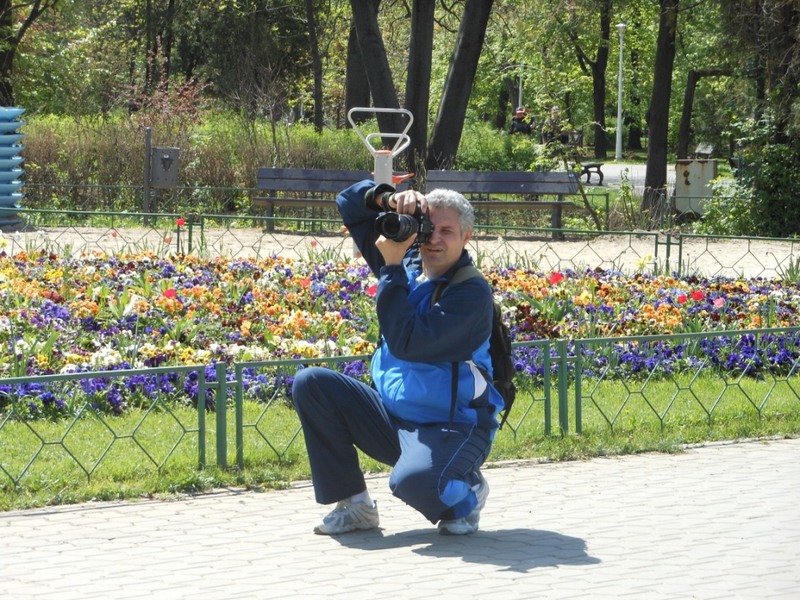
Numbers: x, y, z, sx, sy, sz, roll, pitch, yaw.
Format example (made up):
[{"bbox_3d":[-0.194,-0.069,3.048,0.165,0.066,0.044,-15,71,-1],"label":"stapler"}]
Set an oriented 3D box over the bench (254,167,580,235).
[{"bbox_3d":[0.194,-1.119,33.500,3.720,0.760,0.600,2,4,7],"label":"bench"}]

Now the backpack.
[{"bbox_3d":[0.256,0.152,9.820,0.300,0.500,0.320,-2,5,-44],"label":"backpack"}]

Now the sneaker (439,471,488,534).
[{"bbox_3d":[0.209,0.670,9.660,0.110,0.130,0.270,4,40,37],"label":"sneaker"}]

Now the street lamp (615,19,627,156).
[{"bbox_3d":[6.611,-6.251,88.000,0.360,4.150,0.360,1,4,0],"label":"street lamp"}]

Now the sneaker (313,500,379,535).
[{"bbox_3d":[-0.175,0.711,9.620,0.280,0.105,0.110,-2,5,-44],"label":"sneaker"}]

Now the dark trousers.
[{"bbox_3d":[-0.018,0.474,9.620,0.620,0.500,0.520,-2,5,-41],"label":"dark trousers"}]

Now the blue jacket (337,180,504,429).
[{"bbox_3d":[0.068,0.011,9.680,0.540,0.790,0.450,5,5,44],"label":"blue jacket"}]

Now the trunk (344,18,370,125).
[{"bbox_3d":[-0.806,-4.107,57.000,0.520,3.500,0.520,1,4,0],"label":"trunk"}]

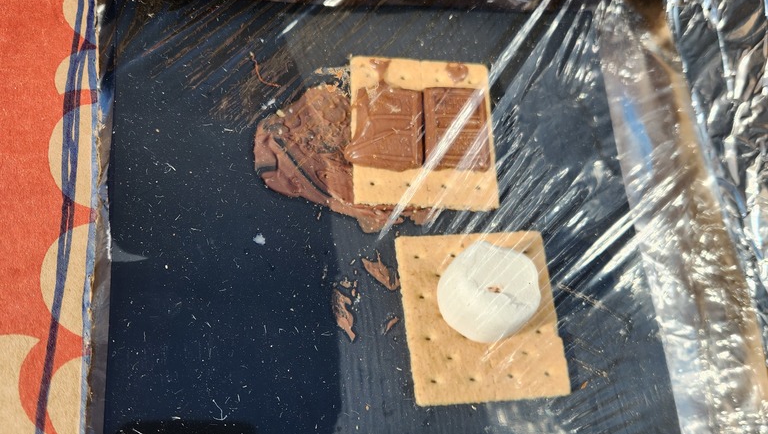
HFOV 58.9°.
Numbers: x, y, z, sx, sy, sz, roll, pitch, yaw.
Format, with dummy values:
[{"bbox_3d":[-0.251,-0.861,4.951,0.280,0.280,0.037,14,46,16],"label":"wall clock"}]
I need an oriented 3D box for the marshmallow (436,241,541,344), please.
[{"bbox_3d":[0.039,0.028,0.252,0.035,0.026,0.035,-2,73,-11],"label":"marshmallow"}]

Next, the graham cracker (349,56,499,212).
[{"bbox_3d":[0.016,-0.034,0.285,0.060,0.006,0.065,1,72,-9],"label":"graham cracker"}]

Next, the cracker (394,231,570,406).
[{"bbox_3d":[0.038,0.039,0.266,0.060,0.006,0.065,-2,73,-11],"label":"cracker"}]

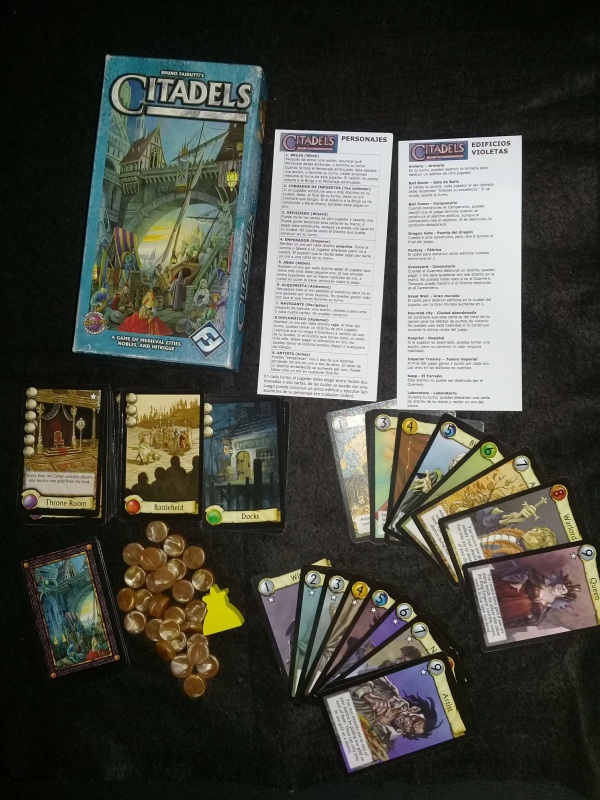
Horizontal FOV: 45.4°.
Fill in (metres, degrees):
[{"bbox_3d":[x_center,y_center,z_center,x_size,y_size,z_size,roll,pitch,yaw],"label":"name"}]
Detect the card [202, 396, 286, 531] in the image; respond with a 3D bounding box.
[{"bbox_3d":[-0.039,0.044,0.501,0.059,0.002,0.093,0,88,3],"label":"card"}]

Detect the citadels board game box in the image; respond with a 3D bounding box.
[{"bbox_3d":[-0.086,-0.126,0.493,0.106,0.036,0.201,6,89,4],"label":"citadels board game box"}]

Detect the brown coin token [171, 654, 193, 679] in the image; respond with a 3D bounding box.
[{"bbox_3d":[-0.080,0.180,0.487,0.015,0.006,0.015,0,87,4],"label":"brown coin token"}]

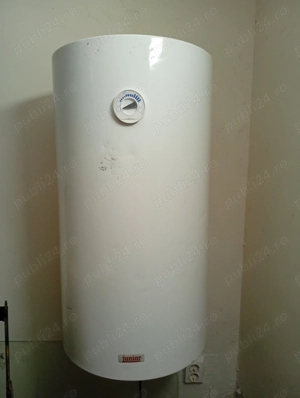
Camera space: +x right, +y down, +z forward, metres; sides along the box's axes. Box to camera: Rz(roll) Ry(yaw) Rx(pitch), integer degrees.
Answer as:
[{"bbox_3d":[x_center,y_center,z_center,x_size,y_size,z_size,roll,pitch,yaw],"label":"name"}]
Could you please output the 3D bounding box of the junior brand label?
[{"bbox_3d":[-0.046,0.399,0.775,0.064,0.021,0.004,0,7,0],"label":"junior brand label"}]

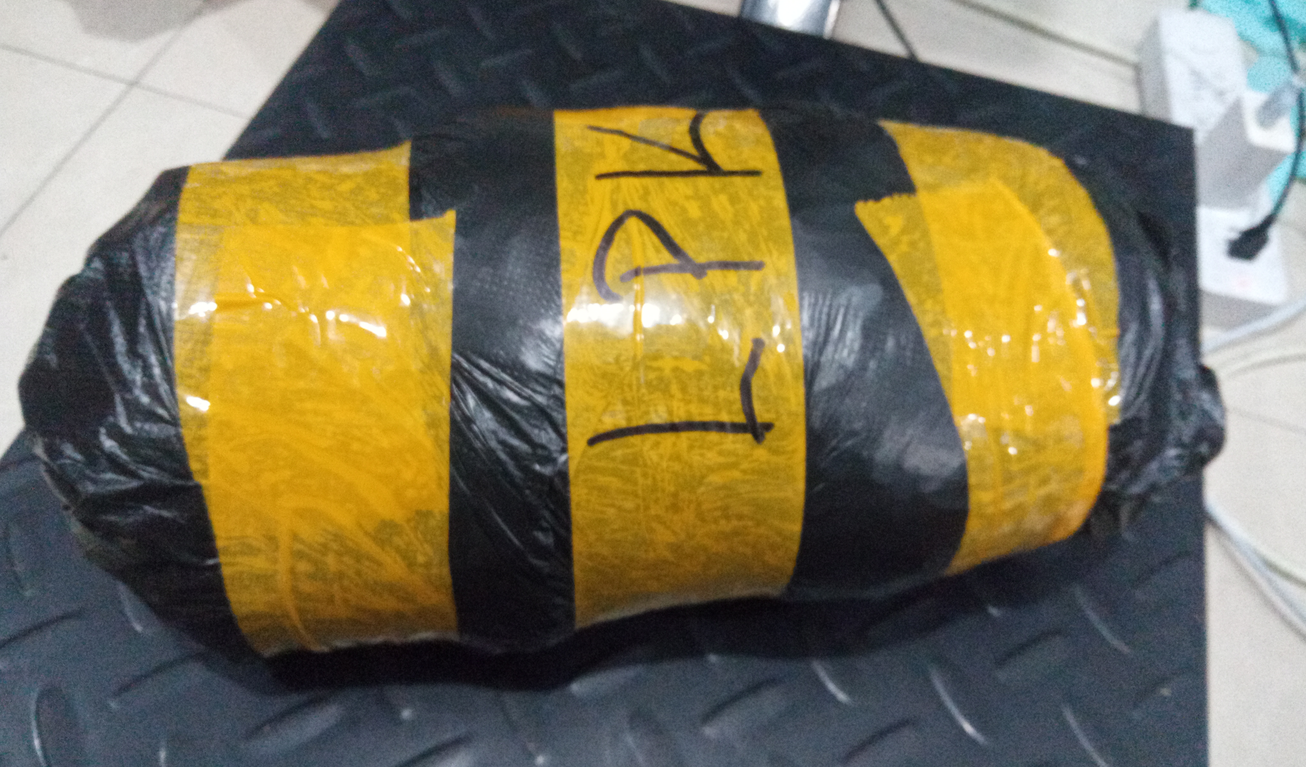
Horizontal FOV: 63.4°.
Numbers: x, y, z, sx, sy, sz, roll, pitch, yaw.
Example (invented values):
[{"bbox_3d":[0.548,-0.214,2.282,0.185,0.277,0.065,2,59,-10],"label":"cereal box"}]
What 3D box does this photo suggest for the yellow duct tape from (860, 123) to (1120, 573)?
[{"bbox_3d":[0.069,-0.006,0.266,0.048,0.107,0.107,-4,57,-8],"label":"yellow duct tape"}]

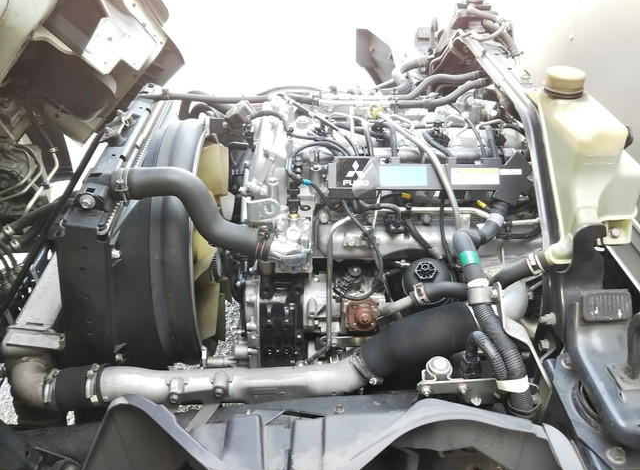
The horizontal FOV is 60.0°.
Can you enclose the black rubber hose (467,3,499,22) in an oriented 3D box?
[{"bbox_3d":[0.396,-0.541,1.350,0.078,0.037,0.040,0,36,0],"label":"black rubber hose"}]

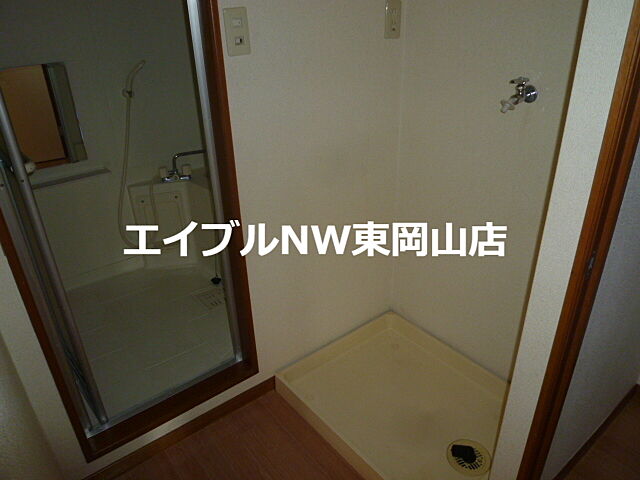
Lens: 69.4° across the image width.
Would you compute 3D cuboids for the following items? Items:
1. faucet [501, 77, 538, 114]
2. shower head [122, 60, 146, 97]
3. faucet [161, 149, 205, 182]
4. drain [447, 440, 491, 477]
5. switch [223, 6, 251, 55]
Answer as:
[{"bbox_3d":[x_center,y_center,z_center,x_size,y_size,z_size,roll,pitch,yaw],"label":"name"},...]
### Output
[{"bbox_3d":[0.574,-0.422,1.337,0.118,0.090,0.058,-20,31,-34],"label":"faucet"},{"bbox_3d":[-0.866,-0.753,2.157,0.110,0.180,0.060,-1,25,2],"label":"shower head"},{"bbox_3d":[-0.723,-0.397,2.483,0.270,0.145,0.100,-14,28,-23],"label":"faucet"},{"bbox_3d":[0.488,0.703,1.511,0.135,0.035,0.135,-2,25,1],"label":"drain"},{"bbox_3d":[-0.224,-0.572,1.270,0.070,0.119,0.012,-20,31,-34],"label":"switch"}]

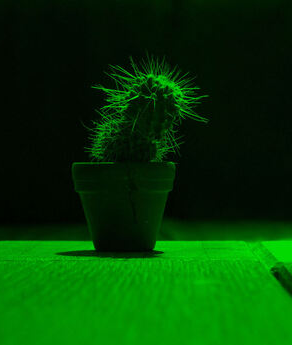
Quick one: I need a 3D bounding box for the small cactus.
[{"bbox_3d":[0.001,-0.036,0.740,0.070,0.061,0.062,0,0,0],"label":"small cactus"}]

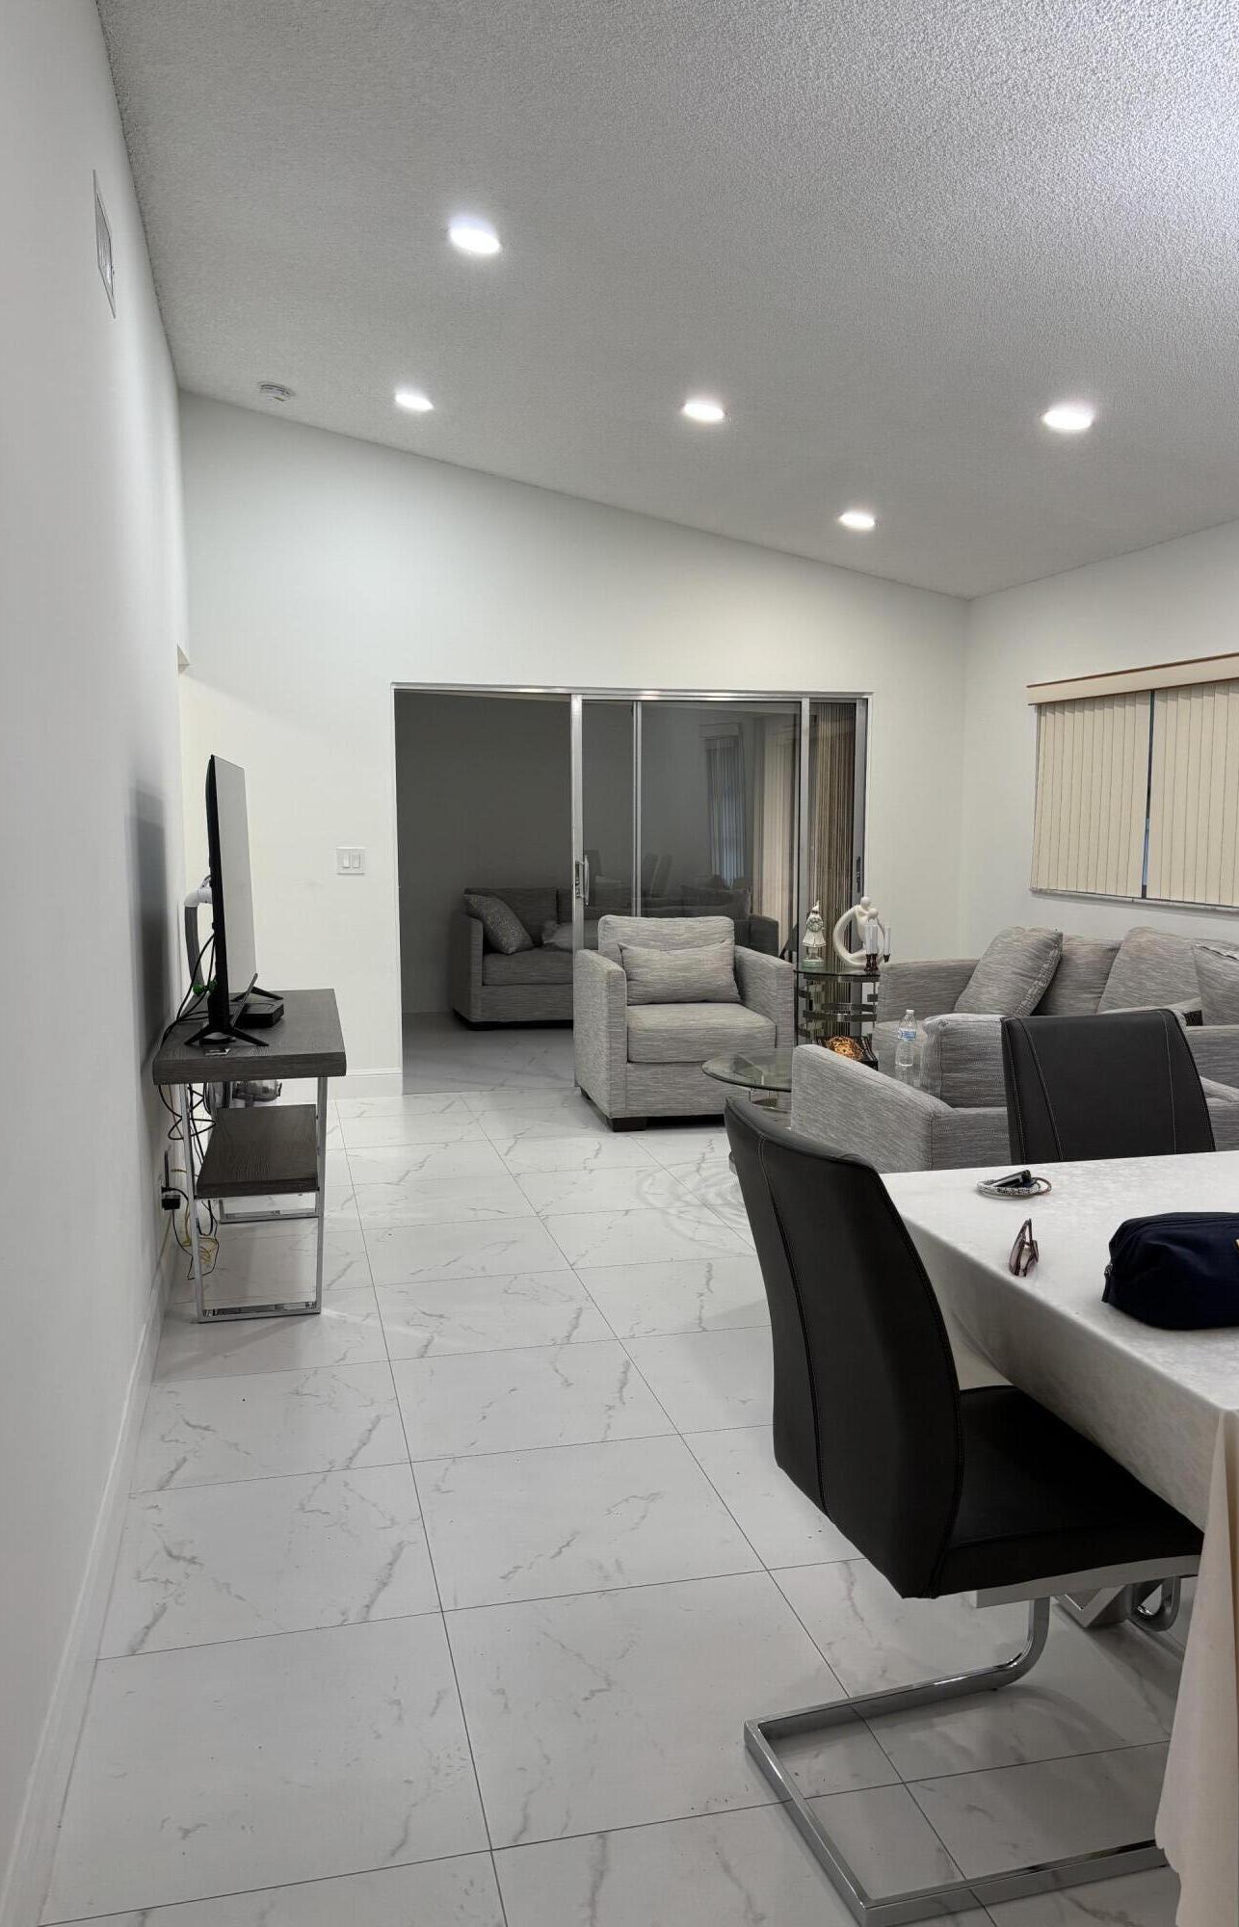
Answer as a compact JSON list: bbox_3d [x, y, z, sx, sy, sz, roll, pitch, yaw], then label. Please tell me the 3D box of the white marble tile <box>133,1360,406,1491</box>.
[{"bbox_3d":[-0.804,1.071,3.378,0.581,0.010,0.604,-2,6,-13],"label":"white marble tile"}]

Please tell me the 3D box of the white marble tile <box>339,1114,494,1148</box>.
[{"bbox_3d":[-0.917,0.739,6.435,0.606,0.010,0.604,-2,6,-13],"label":"white marble tile"}]

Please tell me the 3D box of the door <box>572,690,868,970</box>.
[{"bbox_3d":[0.528,-0.392,7.558,1.609,2.000,0.100,-2,6,-13],"label":"door"}]

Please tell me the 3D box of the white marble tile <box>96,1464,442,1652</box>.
[{"bbox_3d":[-0.664,1.124,2.773,0.580,0.012,0.605,-2,6,-13],"label":"white marble tile"}]

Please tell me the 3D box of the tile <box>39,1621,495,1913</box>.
[{"bbox_3d":[-0.528,1.197,2.209,0.581,0.010,0.604,-2,6,-13],"label":"tile"}]

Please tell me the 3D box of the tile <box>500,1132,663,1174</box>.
[{"bbox_3d":[-0.186,0.788,5.974,0.605,0.012,0.605,-2,6,-13],"label":"tile"}]

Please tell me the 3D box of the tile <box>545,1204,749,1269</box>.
[{"bbox_3d":[0.088,0.911,4.819,0.606,0.010,0.604,-2,6,-13],"label":"tile"}]

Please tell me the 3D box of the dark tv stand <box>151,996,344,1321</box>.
[{"bbox_3d":[-1.116,0.554,4.498,0.490,0.765,1.410,-2,6,-13],"label":"dark tv stand"}]

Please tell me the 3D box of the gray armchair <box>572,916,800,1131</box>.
[{"bbox_3d":[0.290,0.240,6.814,0.870,0.900,0.860,-1,6,-11],"label":"gray armchair"}]

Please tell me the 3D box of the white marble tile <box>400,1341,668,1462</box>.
[{"bbox_3d":[-0.226,1.054,3.513,0.606,0.010,0.604,-2,6,-13],"label":"white marble tile"}]

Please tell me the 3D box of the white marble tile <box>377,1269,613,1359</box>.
[{"bbox_3d":[-0.362,0.987,4.079,0.605,0.012,0.605,-2,6,-13],"label":"white marble tile"}]

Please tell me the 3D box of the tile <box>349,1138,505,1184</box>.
[{"bbox_3d":[-0.775,0.804,5.837,0.605,0.012,0.605,-2,6,-13],"label":"tile"}]

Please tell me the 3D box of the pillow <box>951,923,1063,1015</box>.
[{"bbox_3d":[1.733,0.060,6.422,0.170,0.450,0.440,23,-4,-24],"label":"pillow"}]

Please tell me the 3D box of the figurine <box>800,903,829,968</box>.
[{"bbox_3d":[0.949,-0.143,7.033,0.118,0.318,0.105,0,6,-2],"label":"figurine"}]

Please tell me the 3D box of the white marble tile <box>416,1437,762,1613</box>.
[{"bbox_3d":[-0.087,1.108,2.907,0.605,0.012,0.605,-2,6,-13],"label":"white marble tile"}]

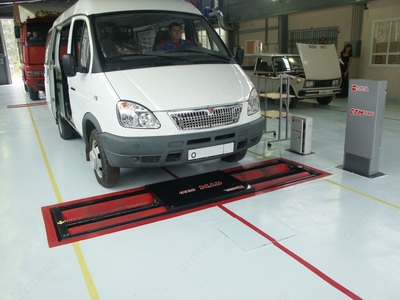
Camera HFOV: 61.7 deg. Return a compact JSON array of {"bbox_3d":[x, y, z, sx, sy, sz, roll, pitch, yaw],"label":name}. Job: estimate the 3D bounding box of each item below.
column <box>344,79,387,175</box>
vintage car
[{"bbox_3d":[1.978,-0.279,4.042,0.181,1.113,0.351,-11,18,-32],"label":"column"},{"bbox_3d":[2.352,-2.410,10.736,1.620,1.720,4.120,-9,17,-25],"label":"vintage car"}]

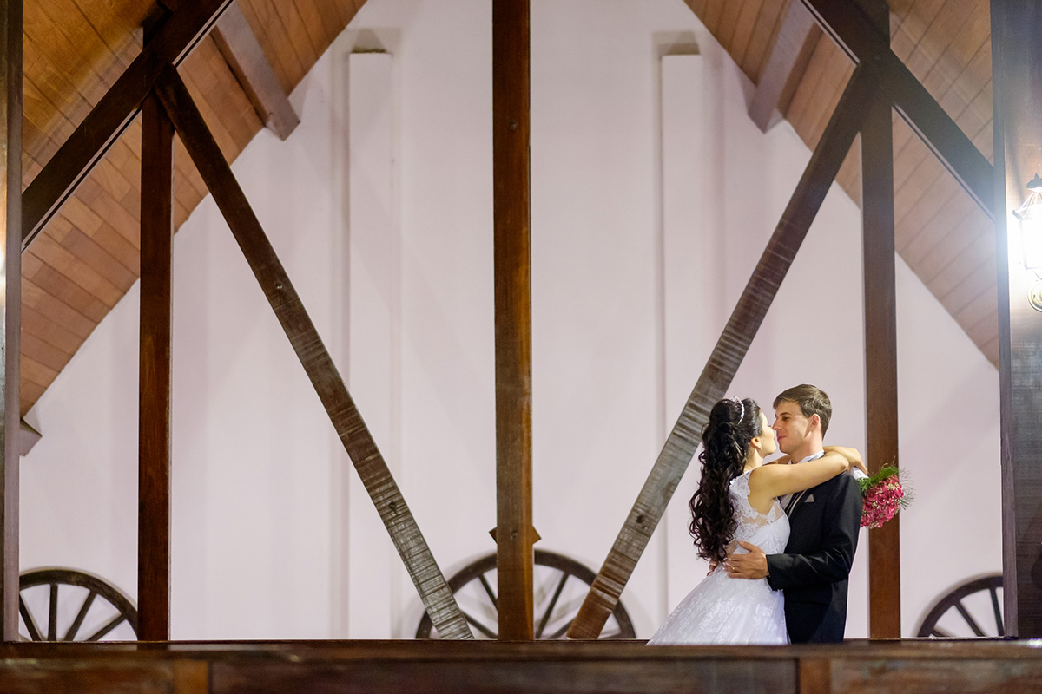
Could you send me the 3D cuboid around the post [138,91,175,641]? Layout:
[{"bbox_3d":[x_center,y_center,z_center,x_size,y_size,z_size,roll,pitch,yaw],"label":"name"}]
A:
[{"bbox_3d":[-1.397,0.064,9.336,0.116,2.110,0.090,0,-5,1],"label":"post"}]

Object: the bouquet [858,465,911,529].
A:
[{"bbox_3d":[1.270,0.532,8.580,0.230,0.250,0.230,-43,-12,0],"label":"bouquet"}]

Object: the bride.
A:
[{"bbox_3d":[0.720,1.035,8.433,1.000,1.732,0.800,0,-5,-7],"label":"bride"}]

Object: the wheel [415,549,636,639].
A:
[{"bbox_3d":[0.025,1.614,12.450,1.152,1.152,0.120,0,-5,1],"label":"wheel"}]

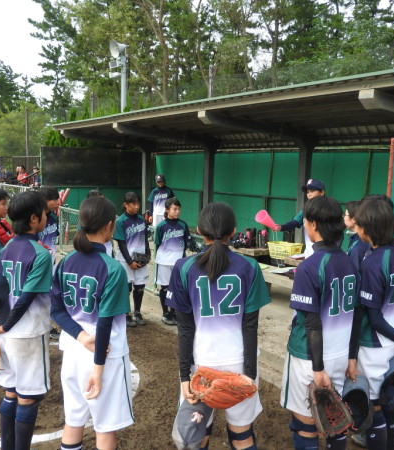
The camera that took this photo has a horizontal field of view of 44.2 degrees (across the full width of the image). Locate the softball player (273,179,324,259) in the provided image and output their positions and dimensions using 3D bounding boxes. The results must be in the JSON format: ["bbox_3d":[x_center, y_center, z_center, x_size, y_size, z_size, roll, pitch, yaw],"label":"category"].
[{"bbox_3d":[1.234,0.208,5.541,0.600,1.450,0.480,7,9,40],"label":"softball player"}]

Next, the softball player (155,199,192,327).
[{"bbox_3d":[-0.245,0.365,5.121,0.430,1.350,0.300,-2,8,-21],"label":"softball player"}]

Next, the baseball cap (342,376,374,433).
[{"bbox_3d":[0.804,0.894,2.430,0.170,0.265,0.140,-7,-3,27],"label":"baseball cap"}]

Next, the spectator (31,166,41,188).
[{"bbox_3d":[-5.281,-1.309,16.078,0.500,1.250,0.700,2,7,14],"label":"spectator"}]

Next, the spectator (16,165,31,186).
[{"bbox_3d":[-5.693,-1.309,16.078,0.500,1.250,0.700,4,8,24],"label":"spectator"}]

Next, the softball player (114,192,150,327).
[{"bbox_3d":[-0.694,0.348,5.105,0.410,1.380,0.300,-4,8,-30],"label":"softball player"}]

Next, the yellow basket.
[{"bbox_3d":[0.925,0.268,5.100,0.210,0.155,0.340,-5,9,-36],"label":"yellow basket"}]

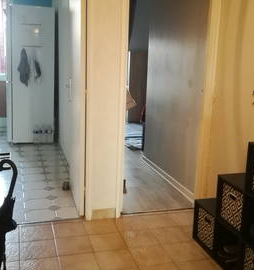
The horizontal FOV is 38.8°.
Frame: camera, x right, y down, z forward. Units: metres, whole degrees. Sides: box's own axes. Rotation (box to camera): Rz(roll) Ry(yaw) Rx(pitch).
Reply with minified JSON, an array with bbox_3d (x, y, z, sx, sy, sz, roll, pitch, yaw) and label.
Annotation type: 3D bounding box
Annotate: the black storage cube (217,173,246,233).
[{"bbox_3d":[0.806,0.462,2.384,0.300,0.314,0.312,-1,12,-16],"label":"black storage cube"}]

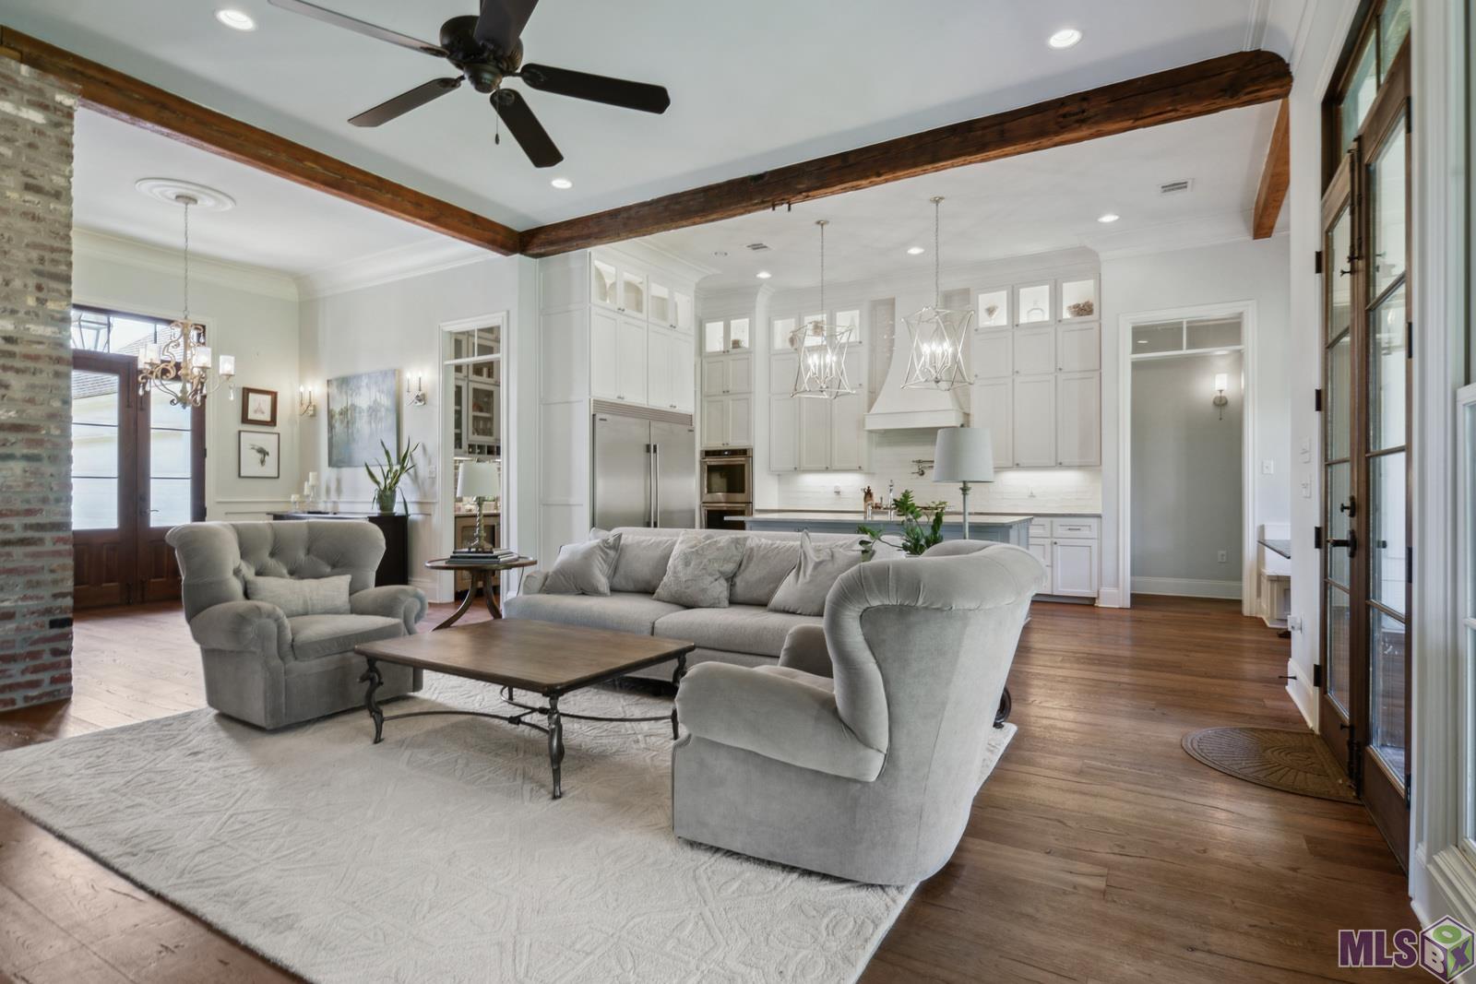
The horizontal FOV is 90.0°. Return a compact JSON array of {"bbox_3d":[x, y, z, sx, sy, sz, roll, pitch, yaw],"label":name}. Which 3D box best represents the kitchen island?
[{"bbox_3d":[1.277,0.688,6.739,2.490,0.915,1.280,0,0,30],"label":"kitchen island"}]

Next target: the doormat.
[{"bbox_3d":[2.286,1.138,3.262,0.570,0.014,0.960,0,0,30],"label":"doormat"}]

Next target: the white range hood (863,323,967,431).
[{"bbox_3d":[2.087,-1.324,8.557,1.044,1.217,0.633,0,0,30],"label":"white range hood"}]

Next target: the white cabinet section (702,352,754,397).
[{"bbox_3d":[-0.026,-1.538,9.863,0.783,0.508,0.480,0,0,30],"label":"white cabinet section"}]

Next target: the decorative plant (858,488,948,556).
[{"bbox_3d":[0.836,0.230,3.700,0.430,0.480,0.380,0,0,30],"label":"decorative plant"}]

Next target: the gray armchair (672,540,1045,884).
[{"bbox_3d":[0.454,0.650,2.554,1.051,0.960,1.051,0,0,28],"label":"gray armchair"}]

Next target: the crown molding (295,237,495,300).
[{"bbox_3d":[-3.832,-2.413,7.939,3.390,0.237,0.153,0,0,30],"label":"crown molding"}]

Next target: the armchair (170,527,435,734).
[{"bbox_3d":[-2.445,0.650,4.117,1.028,0.960,1.073,0,0,31],"label":"armchair"}]

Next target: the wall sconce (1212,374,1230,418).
[{"bbox_3d":[5.172,-1.018,7.899,0.140,0.490,0.140,0,0,30],"label":"wall sconce"}]

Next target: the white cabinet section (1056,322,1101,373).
[{"bbox_3d":[3.732,-1.548,8.060,0.421,0.501,0.330,0,0,30],"label":"white cabinet section"}]

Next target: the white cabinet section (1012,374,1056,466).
[{"bbox_3d":[3.348,-0.782,8.283,0.458,1.000,0.330,0,0,30],"label":"white cabinet section"}]

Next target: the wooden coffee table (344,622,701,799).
[{"bbox_3d":[-0.939,0.919,3.343,1.220,0.435,0.900,0,0,30],"label":"wooden coffee table"}]

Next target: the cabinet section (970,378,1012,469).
[{"bbox_3d":[2.954,-0.771,8.512,0.448,1.009,0.330,0,0,30],"label":"cabinet section"}]

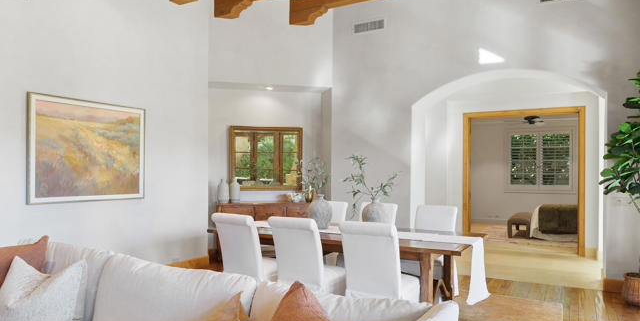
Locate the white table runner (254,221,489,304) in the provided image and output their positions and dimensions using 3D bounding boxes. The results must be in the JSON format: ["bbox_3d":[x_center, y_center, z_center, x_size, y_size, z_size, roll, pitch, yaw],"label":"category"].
[{"bbox_3d":[0.292,0.969,4.577,2.720,0.480,0.520,0,-1,29],"label":"white table runner"}]

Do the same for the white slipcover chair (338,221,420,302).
[{"bbox_3d":[0.511,0.970,3.661,0.490,0.985,0.600,0,-1,29],"label":"white slipcover chair"}]

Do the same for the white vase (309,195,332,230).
[{"bbox_3d":[0.014,0.594,5.191,0.265,0.400,0.265,0,-1,0],"label":"white vase"}]

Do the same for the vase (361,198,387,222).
[{"bbox_3d":[0.607,0.596,4.870,0.270,0.390,0.270,0,-1,30],"label":"vase"}]

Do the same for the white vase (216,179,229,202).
[{"bbox_3d":[-1.482,0.476,6.821,0.176,0.371,0.176,1,-1,-15],"label":"white vase"}]

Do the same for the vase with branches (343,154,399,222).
[{"bbox_3d":[0.569,0.361,4.898,0.570,0.860,0.460,0,-1,30],"label":"vase with branches"}]

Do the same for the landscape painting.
[{"bbox_3d":[-2.510,-0.099,4.895,0.045,1.099,1.363,0,-1,29],"label":"landscape painting"}]

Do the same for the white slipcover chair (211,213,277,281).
[{"bbox_3d":[-0.665,0.984,4.323,0.500,0.985,0.600,0,-1,29],"label":"white slipcover chair"}]

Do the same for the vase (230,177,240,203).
[{"bbox_3d":[-1.341,0.472,7.068,0.150,0.400,0.150,0,-1,0],"label":"vase"}]

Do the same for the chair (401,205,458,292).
[{"bbox_3d":[1.210,1.009,4.850,0.480,0.985,0.600,0,-1,29],"label":"chair"}]

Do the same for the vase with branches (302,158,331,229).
[{"bbox_3d":[-0.020,0.373,5.194,0.380,0.840,0.360,0,-1,0],"label":"vase with branches"}]

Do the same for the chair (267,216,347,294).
[{"bbox_3d":[-0.092,1.032,4.247,0.500,1.000,0.650,0,-1,30],"label":"chair"}]

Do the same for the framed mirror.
[{"bbox_3d":[-0.875,-0.025,7.222,1.204,1.040,0.050,1,-1,-15],"label":"framed mirror"}]

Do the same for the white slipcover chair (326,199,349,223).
[{"bbox_3d":[0.017,1.070,5.940,0.500,1.000,0.650,0,-1,30],"label":"white slipcover chair"}]

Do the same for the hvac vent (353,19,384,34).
[{"bbox_3d":[0.771,-2.117,7.016,0.535,0.160,0.040,0,-1,30],"label":"hvac vent"}]

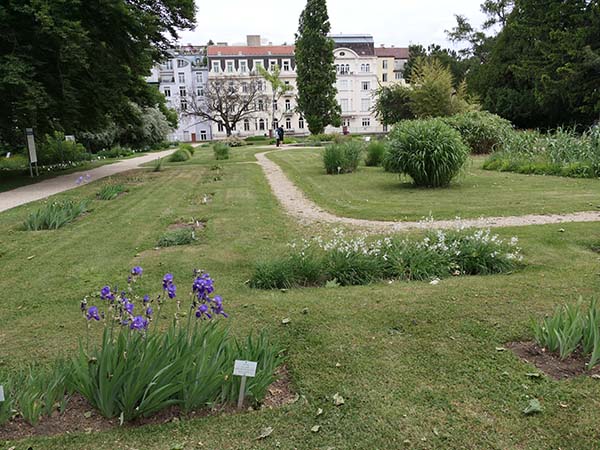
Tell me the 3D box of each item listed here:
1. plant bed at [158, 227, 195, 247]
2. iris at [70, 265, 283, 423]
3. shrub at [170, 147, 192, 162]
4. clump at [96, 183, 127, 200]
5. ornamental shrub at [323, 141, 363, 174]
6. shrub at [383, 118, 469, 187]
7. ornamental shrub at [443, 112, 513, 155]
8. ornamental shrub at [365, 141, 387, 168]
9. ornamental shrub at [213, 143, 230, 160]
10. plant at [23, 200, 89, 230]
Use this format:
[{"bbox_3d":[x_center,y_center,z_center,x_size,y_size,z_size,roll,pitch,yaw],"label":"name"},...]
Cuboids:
[{"bbox_3d":[-1.756,0.152,6.760,0.500,0.170,0.580,-2,12,0],"label":"plant bed"},{"bbox_3d":[-0.698,0.607,2.705,1.100,0.750,0.520,-2,12,0],"label":"iris"},{"bbox_3d":[-6.224,-3.700,24.422,1.100,0.680,1.050,-2,12,0],"label":"shrub"},{"bbox_3d":[-4.470,-0.824,11.190,0.500,0.320,0.950,-2,12,0],"label":"clump"},{"bbox_3d":[1.440,-2.331,15.865,1.350,1.050,1.100,-2,12,0],"label":"ornamental shrub"},{"bbox_3d":[3.247,-1.862,11.888,2.100,1.650,2.000,-2,12,0],"label":"shrub"},{"bbox_3d":[8.999,-4.717,23.789,3.700,2.100,3.100,-2,12,0],"label":"ornamental shrub"},{"bbox_3d":[2.909,-2.771,18.029,0.900,0.950,0.900,-2,12,0],"label":"ornamental shrub"},{"bbox_3d":[-4.073,-3.838,24.304,0.950,0.880,0.900,-2,12,0],"label":"ornamental shrub"},{"bbox_3d":[-4.285,-0.246,8.247,0.650,0.370,1.350,-2,12,0],"label":"plant"}]

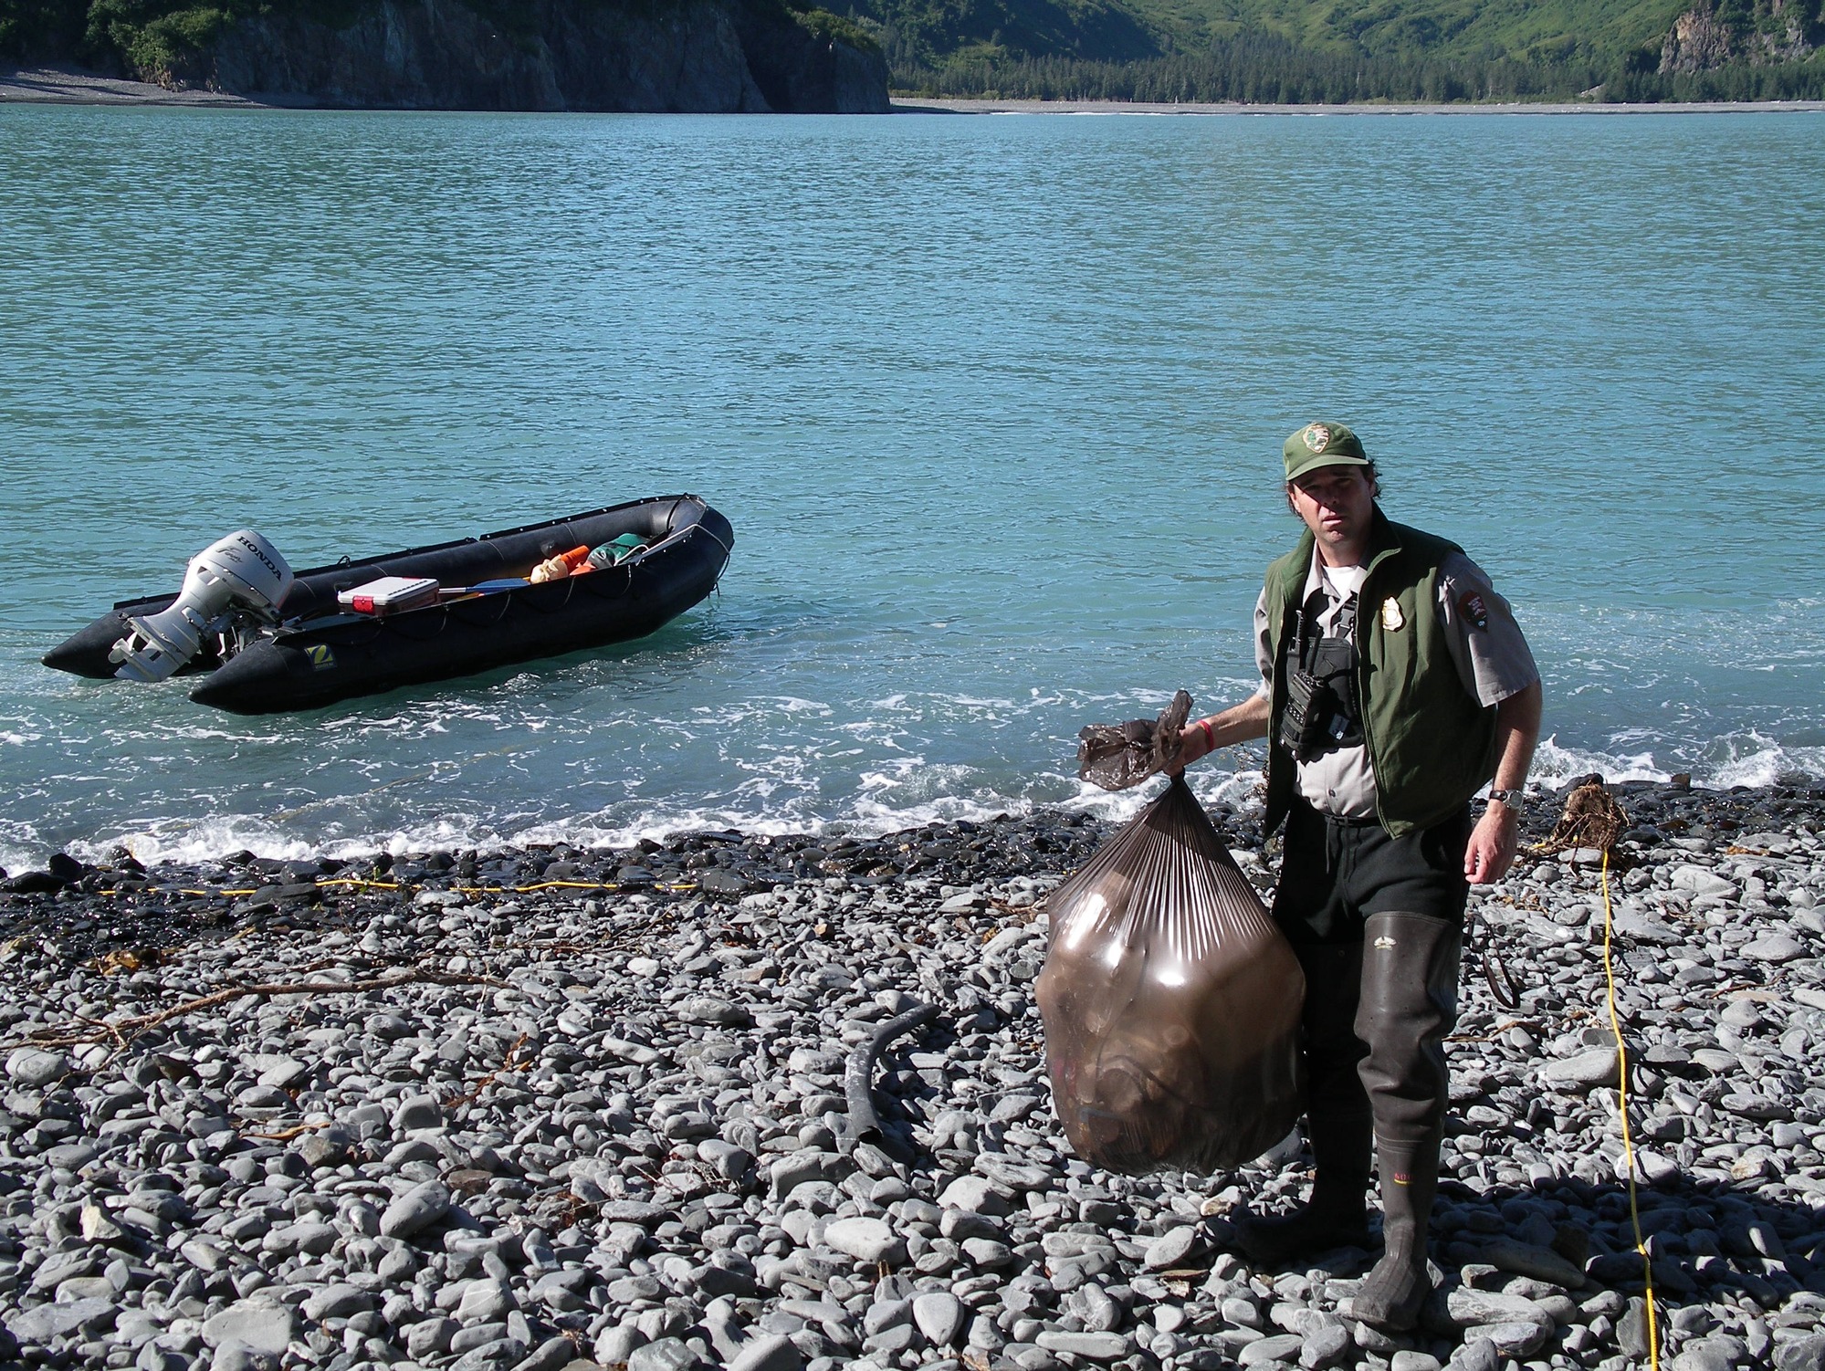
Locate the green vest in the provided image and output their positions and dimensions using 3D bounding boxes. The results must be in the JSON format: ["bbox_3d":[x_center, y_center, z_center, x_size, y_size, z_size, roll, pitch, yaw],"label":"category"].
[{"bbox_3d":[0.935,-0.016,5.518,0.480,0.670,0.330,6,13,25],"label":"green vest"}]

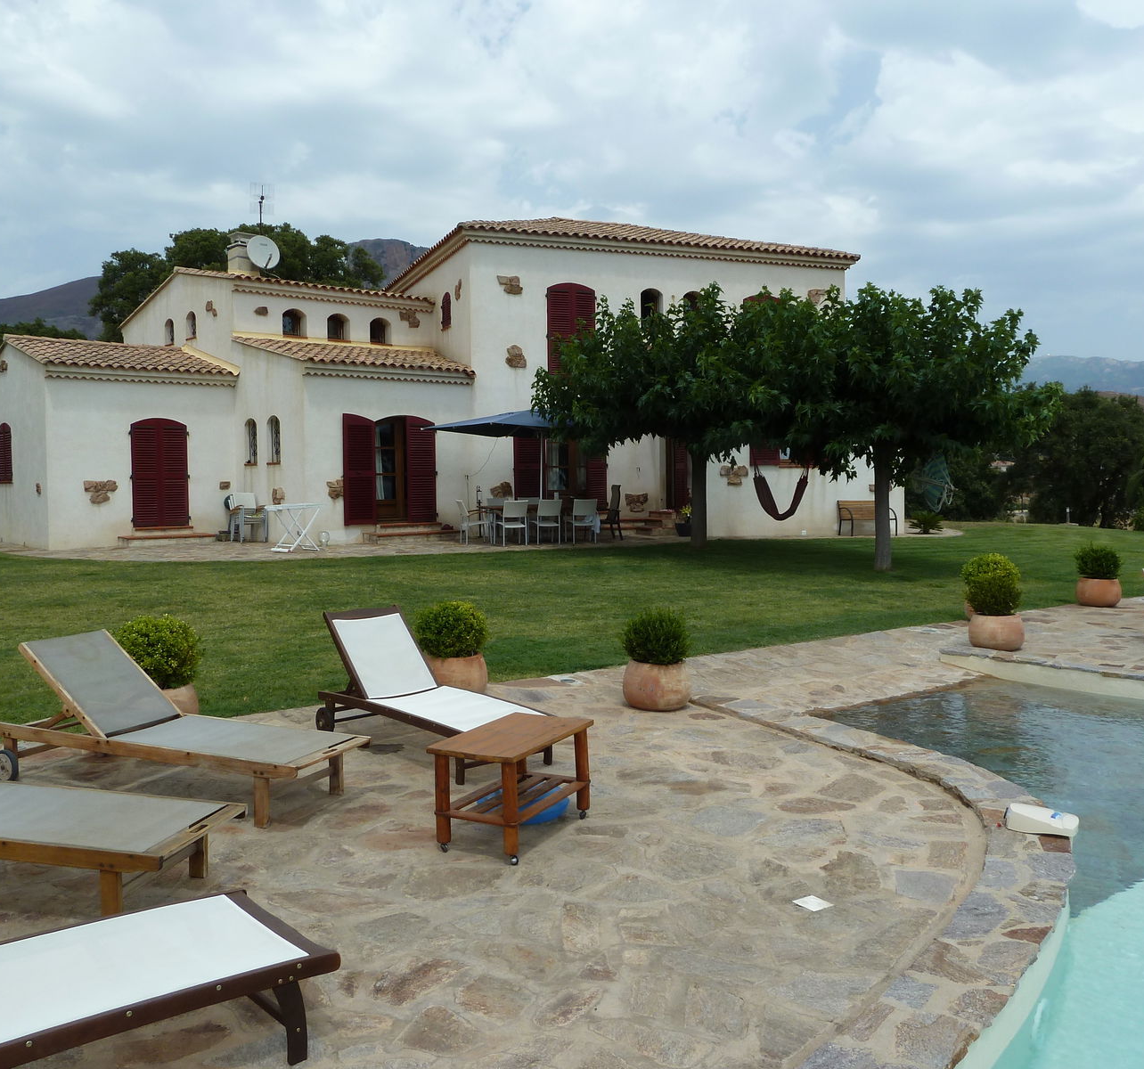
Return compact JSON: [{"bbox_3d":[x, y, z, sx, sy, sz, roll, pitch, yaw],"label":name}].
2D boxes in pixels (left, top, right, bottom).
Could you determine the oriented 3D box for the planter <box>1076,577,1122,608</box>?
[{"bbox_3d":[6.220,0.677,12.157,0.530,0.350,0.530,0,3,0],"label":"planter"}]

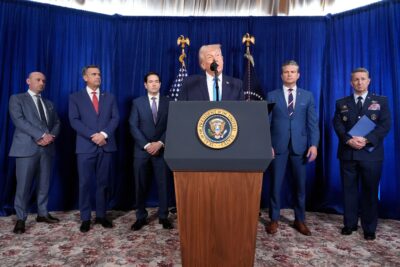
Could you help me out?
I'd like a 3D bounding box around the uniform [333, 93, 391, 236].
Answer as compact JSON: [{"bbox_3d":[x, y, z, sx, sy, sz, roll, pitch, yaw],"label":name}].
[{"bbox_3d":[1.725,0.284,2.839,0.610,1.420,0.340,-2,-3,30],"label":"uniform"}]

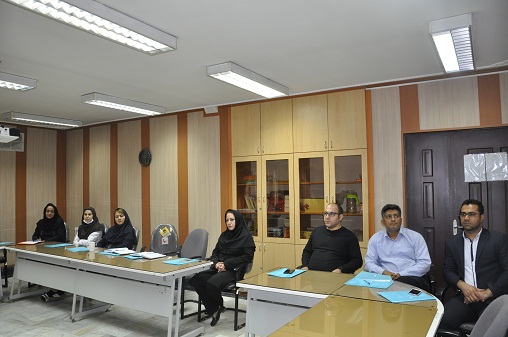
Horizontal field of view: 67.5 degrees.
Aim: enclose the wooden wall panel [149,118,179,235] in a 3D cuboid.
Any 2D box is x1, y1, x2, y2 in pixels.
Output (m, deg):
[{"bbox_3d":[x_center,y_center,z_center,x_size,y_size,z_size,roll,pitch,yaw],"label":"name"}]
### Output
[{"bbox_3d":[-1.473,0.454,6.283,0.630,2.620,0.030,-2,-3,32],"label":"wooden wall panel"}]

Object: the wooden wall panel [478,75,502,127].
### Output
[{"bbox_3d":[2.315,-0.669,3.734,0.195,0.530,0.025,-2,-2,31],"label":"wooden wall panel"}]

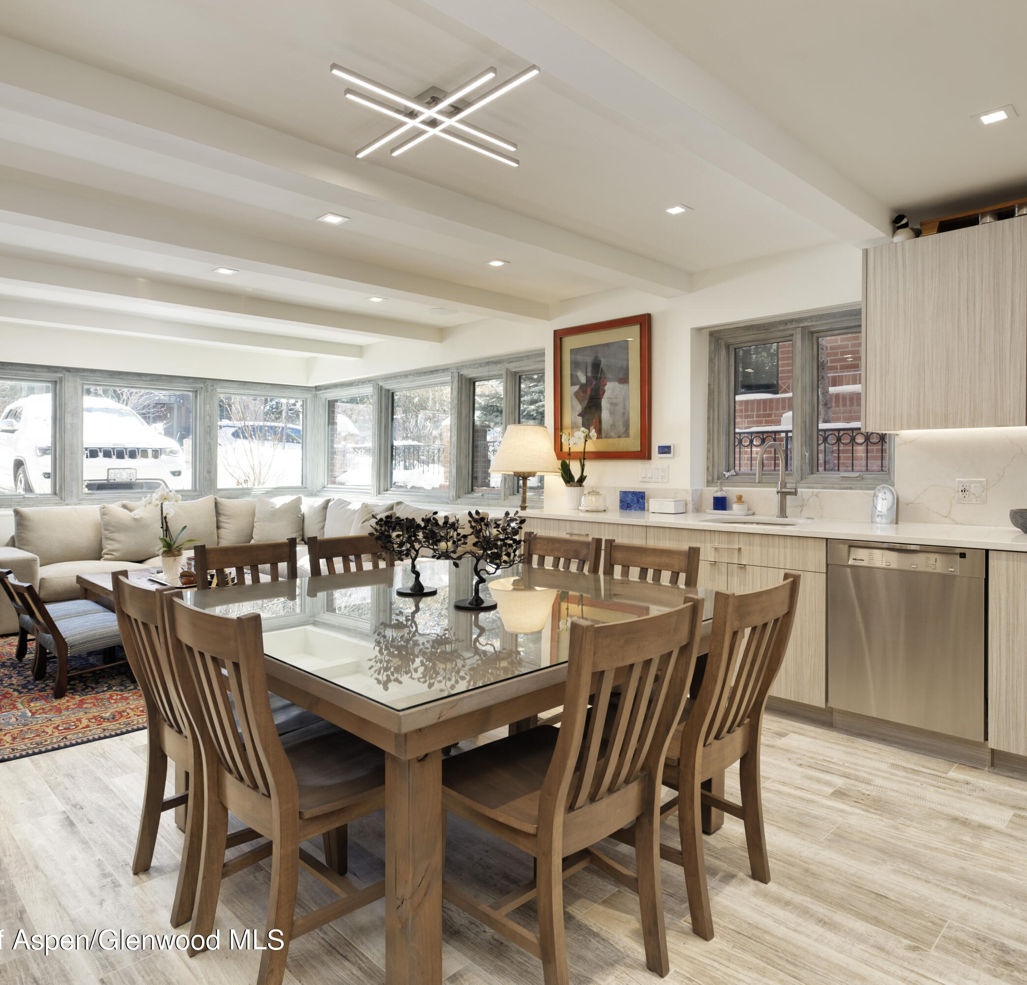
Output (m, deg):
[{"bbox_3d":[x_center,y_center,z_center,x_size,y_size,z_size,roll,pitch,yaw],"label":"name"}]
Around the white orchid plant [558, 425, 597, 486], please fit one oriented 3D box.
[{"bbox_3d":[0.424,-0.237,4.620,0.170,0.410,0.220,-1,2,-45],"label":"white orchid plant"}]

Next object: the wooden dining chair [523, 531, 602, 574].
[{"bbox_3d":[0.034,0.642,2.871,0.540,0.900,0.450,-1,2,-45],"label":"wooden dining chair"}]

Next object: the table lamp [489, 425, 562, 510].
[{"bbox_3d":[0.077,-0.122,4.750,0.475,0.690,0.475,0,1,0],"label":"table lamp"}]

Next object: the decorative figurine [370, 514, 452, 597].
[{"bbox_3d":[-0.378,0.225,2.570,0.290,0.305,0.240,0,2,0],"label":"decorative figurine"}]

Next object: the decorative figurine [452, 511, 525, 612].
[{"bbox_3d":[-0.082,0.222,2.320,0.250,0.320,0.240,0,2,0],"label":"decorative figurine"}]

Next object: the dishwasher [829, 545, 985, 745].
[{"bbox_3d":[1.837,0.595,3.137,0.580,0.770,0.600,-2,3,-44],"label":"dishwasher"}]

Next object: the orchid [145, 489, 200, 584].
[{"bbox_3d":[-2.199,0.283,4.500,0.240,0.615,0.290,-1,2,-45],"label":"orchid"}]

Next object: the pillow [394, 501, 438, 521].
[{"bbox_3d":[-0.801,0.307,5.686,0.500,0.460,0.200,1,3,37],"label":"pillow"}]

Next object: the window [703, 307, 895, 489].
[{"bbox_3d":[1.664,-0.514,4.052,0.100,0.985,1.150,-1,2,-45],"label":"window"}]

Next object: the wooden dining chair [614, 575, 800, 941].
[{"bbox_3d":[0.490,0.677,2.045,0.450,0.895,0.540,-1,2,-45],"label":"wooden dining chair"}]

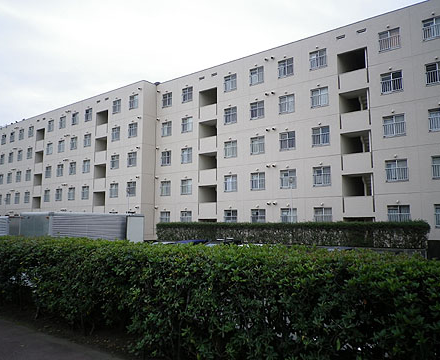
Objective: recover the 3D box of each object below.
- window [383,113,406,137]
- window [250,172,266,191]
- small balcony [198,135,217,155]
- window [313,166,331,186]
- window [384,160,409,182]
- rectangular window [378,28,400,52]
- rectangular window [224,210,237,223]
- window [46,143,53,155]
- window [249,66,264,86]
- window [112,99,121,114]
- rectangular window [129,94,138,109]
[{"bbox_3d":[10.161,-3.171,22.667,1.179,1.234,0.150,-5,-8,37],"label":"window"},{"bbox_3d":[2.818,0.098,28.565,1.183,1.246,0.150,-5,-8,37],"label":"window"},{"bbox_3d":[-0.871,-2.772,31.766,1.919,1.335,0.400,-5,-8,37],"label":"small balcony"},{"bbox_3d":[6.613,-0.256,25.285,1.179,1.227,0.150,-5,-8,37],"label":"window"},{"bbox_3d":[10.623,-0.577,23.404,1.242,1.287,0.150,-5,-8,37],"label":"window"},{"bbox_3d":[10.419,-8.541,23.827,1.210,1.258,0.180,-5,-8,37],"label":"rectangular window"},{"bbox_3d":[0.845,3.010,30.465,1.208,1.287,0.150,-5,-8,37],"label":"rectangular window"},{"bbox_3d":[-19.846,-3.630,45.212,1.178,1.287,0.150,-5,-8,37],"label":"window"},{"bbox_3d":[2.856,-8.092,30.217,1.225,1.287,0.150,-5,-8,37],"label":"window"},{"bbox_3d":[-10.179,-7.208,38.234,1.200,1.287,0.150,-5,-8,37],"label":"window"},{"bbox_3d":[-7.772,-7.036,35.058,1.179,1.265,0.150,-5,-8,37],"label":"rectangular window"}]

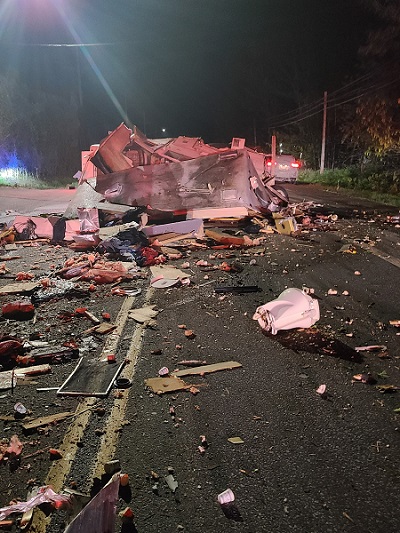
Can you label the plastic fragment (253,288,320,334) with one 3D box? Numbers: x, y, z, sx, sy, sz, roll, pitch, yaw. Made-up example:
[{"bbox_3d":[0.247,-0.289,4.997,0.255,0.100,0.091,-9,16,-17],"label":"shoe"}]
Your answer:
[{"bbox_3d":[0.848,0.422,4.077,0.610,0.300,0.450,-1,15,0],"label":"plastic fragment"}]

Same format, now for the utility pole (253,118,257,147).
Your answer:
[{"bbox_3d":[9.302,-20.419,66.956,0.300,8.165,0.300,-1,15,0],"label":"utility pole"}]

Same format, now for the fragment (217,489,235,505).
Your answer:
[{"bbox_3d":[0.124,1.121,1.981,0.075,0.055,0.060,-1,15,0],"label":"fragment"}]

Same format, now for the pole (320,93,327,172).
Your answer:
[{"bbox_3d":[12.783,-13.609,40.980,0.300,7.975,0.300,-1,15,0],"label":"pole"}]

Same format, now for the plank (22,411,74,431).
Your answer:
[{"bbox_3d":[-0.977,1.001,2.595,0.314,0.020,0.049,-10,17,-29],"label":"plank"}]

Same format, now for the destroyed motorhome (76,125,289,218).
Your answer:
[{"bbox_3d":[-0.443,-3.559,14.464,6.617,2.737,2.600,-1,15,0],"label":"destroyed motorhome"}]

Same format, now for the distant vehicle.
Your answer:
[{"bbox_3d":[5.309,-6.608,26.791,1.920,1.750,4.600,0,15,5],"label":"distant vehicle"}]

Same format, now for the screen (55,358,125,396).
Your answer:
[{"bbox_3d":[-0.823,0.856,3.112,0.378,0.030,0.537,0,15,4],"label":"screen"}]

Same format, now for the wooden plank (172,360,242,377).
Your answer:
[{"bbox_3d":[0.061,0.823,3.189,0.566,0.015,0.080,-6,15,-16],"label":"wooden plank"}]

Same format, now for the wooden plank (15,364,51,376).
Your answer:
[{"bbox_3d":[-1.345,0.839,3.218,0.277,0.030,0.112,-8,16,-23],"label":"wooden plank"}]

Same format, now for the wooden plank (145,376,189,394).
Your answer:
[{"bbox_3d":[-0.249,0.881,2.994,0.259,0.015,0.225,-8,16,-24],"label":"wooden plank"}]

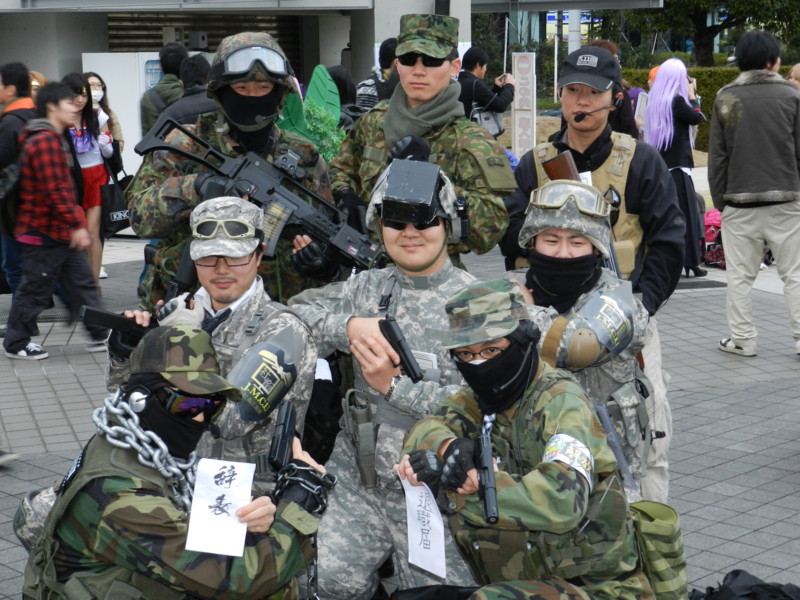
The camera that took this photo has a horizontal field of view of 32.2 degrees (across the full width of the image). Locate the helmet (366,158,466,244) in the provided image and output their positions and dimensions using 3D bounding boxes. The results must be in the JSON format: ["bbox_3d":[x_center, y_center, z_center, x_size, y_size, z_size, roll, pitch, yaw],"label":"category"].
[{"bbox_3d":[0.042,-0.249,3.500,0.245,0.210,0.310,1,14,10],"label":"helmet"}]

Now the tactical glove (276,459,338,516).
[{"bbox_3d":[-0.199,0.395,2.920,0.110,0.125,0.120,4,10,30],"label":"tactical glove"}]

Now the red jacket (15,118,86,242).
[{"bbox_3d":[-2.042,-0.698,8.100,0.360,0.700,0.430,1,8,10],"label":"red jacket"}]

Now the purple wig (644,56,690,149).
[{"bbox_3d":[2.045,-1.487,10.600,0.320,0.700,0.270,-8,11,-39],"label":"purple wig"}]

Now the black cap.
[{"bbox_3d":[0.548,-0.673,4.030,0.180,0.135,0.260,2,9,20],"label":"black cap"}]

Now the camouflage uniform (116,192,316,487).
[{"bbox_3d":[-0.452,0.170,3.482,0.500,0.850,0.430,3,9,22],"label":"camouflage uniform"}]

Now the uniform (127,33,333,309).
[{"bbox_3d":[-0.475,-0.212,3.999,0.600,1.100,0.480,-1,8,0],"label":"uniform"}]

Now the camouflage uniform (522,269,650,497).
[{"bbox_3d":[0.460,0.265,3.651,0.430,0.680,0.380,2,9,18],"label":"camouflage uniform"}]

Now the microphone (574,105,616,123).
[{"bbox_3d":[0.568,-0.542,4.030,0.090,0.055,0.120,3,9,25],"label":"microphone"}]

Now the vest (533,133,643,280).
[{"bbox_3d":[0.548,-0.263,4.120,0.370,0.490,0.270,1,8,12],"label":"vest"}]

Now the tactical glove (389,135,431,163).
[{"bbox_3d":[0.026,-0.404,3.750,0.120,0.090,0.100,-8,11,-39],"label":"tactical glove"}]

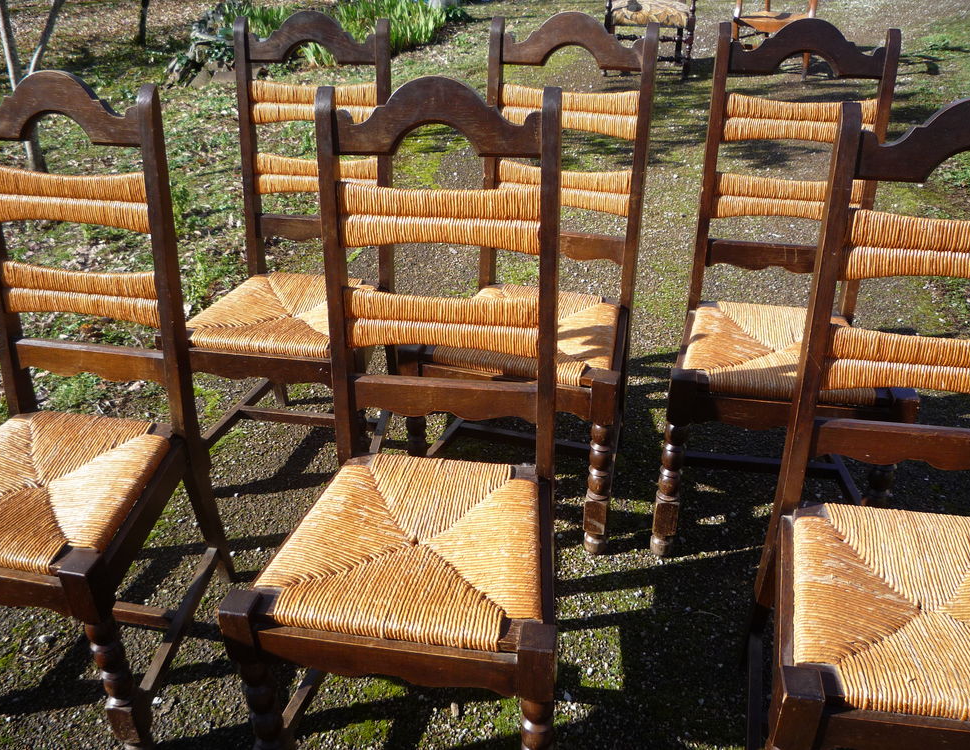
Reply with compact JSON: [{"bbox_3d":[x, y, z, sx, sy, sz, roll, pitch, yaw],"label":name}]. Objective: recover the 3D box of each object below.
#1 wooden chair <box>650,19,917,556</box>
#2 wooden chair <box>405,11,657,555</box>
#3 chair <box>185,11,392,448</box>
[{"bbox_3d":[0.650,-0.169,1.887,0.468,1.067,0.553,5,31,9],"label":"wooden chair"},{"bbox_3d":[0.128,-0.215,1.970,0.468,1.067,0.553,9,32,17],"label":"wooden chair"},{"bbox_3d":[-0.454,-0.267,2.076,0.468,1.067,0.553,6,30,11],"label":"chair"}]

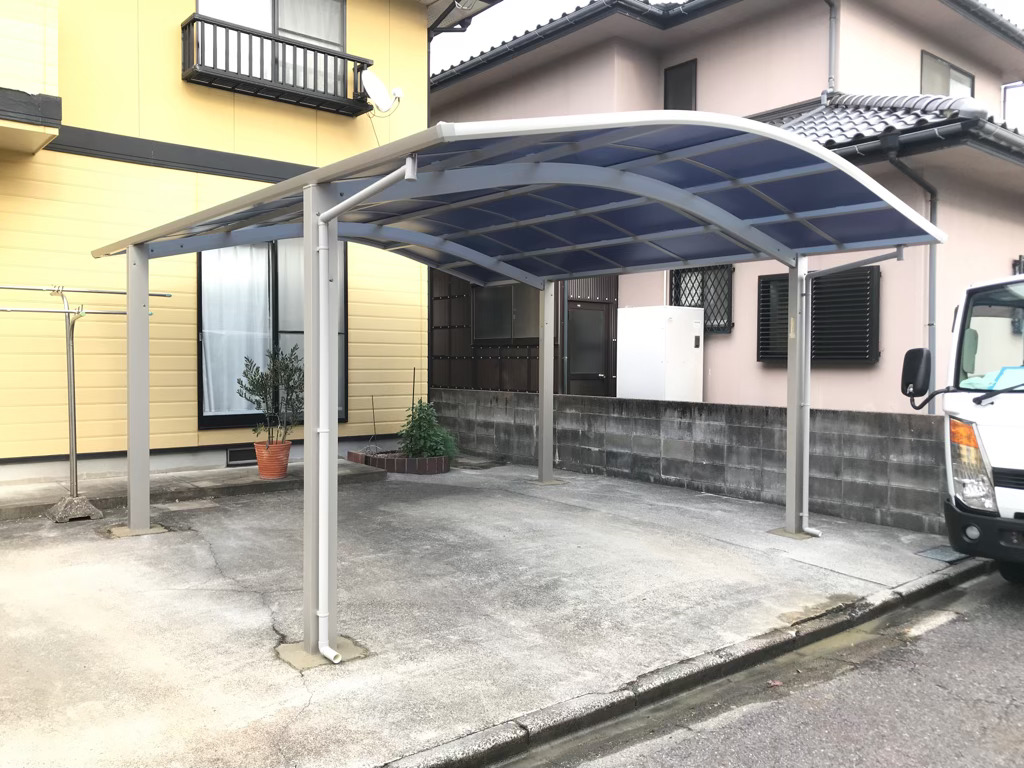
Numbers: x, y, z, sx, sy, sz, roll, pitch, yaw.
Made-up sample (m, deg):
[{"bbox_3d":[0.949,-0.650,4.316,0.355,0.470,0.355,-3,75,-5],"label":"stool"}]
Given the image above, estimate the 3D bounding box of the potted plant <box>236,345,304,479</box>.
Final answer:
[{"bbox_3d":[-2.388,0.274,8.295,0.700,1.346,0.640,-1,2,-40],"label":"potted plant"}]

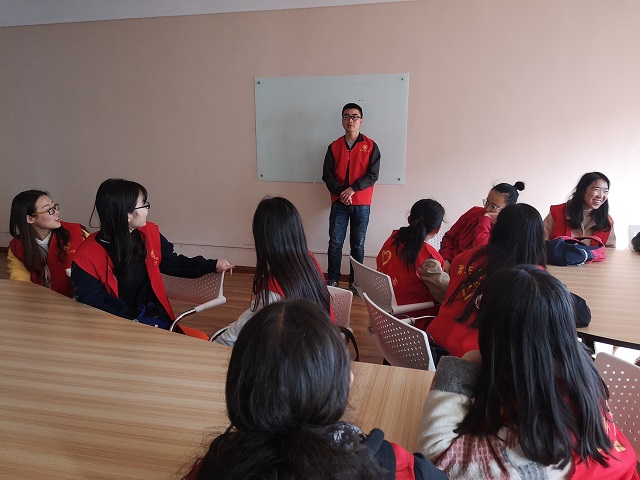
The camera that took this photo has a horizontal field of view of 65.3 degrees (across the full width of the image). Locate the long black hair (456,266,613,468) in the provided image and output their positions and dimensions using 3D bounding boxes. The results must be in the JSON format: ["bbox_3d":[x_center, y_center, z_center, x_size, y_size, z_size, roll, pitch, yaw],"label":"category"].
[{"bbox_3d":[0.430,0.247,1.040,0.300,0.410,0.260,-1,13,-7],"label":"long black hair"}]

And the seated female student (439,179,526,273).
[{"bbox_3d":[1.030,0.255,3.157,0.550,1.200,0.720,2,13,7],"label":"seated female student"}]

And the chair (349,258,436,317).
[{"bbox_3d":[0.489,0.518,2.763,0.560,0.830,0.560,-5,14,-22],"label":"chair"}]

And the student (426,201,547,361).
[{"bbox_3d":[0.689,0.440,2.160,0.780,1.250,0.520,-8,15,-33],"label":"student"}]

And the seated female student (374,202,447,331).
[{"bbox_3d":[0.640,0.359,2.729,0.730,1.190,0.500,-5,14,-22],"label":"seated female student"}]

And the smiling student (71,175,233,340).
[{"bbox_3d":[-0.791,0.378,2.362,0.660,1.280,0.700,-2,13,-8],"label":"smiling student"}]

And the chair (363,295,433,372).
[{"bbox_3d":[0.516,0.672,2.145,0.570,0.840,0.560,-5,14,-21],"label":"chair"}]

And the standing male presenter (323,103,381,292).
[{"bbox_3d":[0.279,-0.367,4.661,0.530,1.740,0.330,2,13,7],"label":"standing male presenter"}]

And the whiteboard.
[{"bbox_3d":[0.081,-1.053,4.797,1.500,1.000,0.030,4,13,15],"label":"whiteboard"}]

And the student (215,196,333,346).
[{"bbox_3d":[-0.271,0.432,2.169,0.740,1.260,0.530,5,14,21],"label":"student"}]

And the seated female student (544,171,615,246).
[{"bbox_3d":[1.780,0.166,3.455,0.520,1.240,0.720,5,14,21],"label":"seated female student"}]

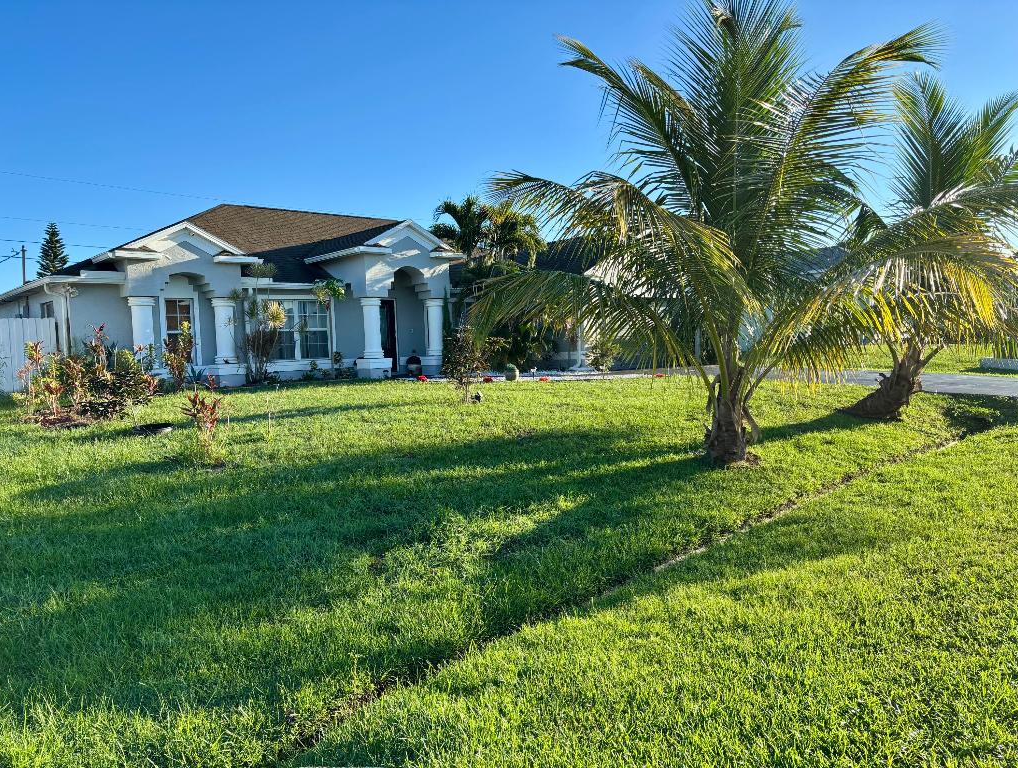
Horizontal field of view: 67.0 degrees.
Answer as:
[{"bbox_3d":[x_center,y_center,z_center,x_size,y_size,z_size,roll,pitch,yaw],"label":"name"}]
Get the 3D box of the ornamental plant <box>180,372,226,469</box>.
[{"bbox_3d":[-3.138,0.385,7.900,0.460,0.930,0.460,-3,3,-22],"label":"ornamental plant"}]

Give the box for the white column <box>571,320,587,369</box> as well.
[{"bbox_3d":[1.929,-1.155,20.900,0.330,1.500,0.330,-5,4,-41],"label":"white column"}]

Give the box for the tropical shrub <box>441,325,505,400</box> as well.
[{"bbox_3d":[-0.622,-0.349,13.100,1.080,1.330,1.050,-2,3,-3],"label":"tropical shrub"}]

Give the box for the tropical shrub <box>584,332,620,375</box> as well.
[{"bbox_3d":[2.298,-0.754,18.700,0.850,1.080,0.850,-2,3,7],"label":"tropical shrub"}]

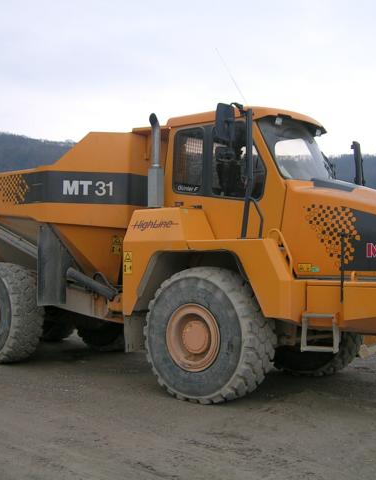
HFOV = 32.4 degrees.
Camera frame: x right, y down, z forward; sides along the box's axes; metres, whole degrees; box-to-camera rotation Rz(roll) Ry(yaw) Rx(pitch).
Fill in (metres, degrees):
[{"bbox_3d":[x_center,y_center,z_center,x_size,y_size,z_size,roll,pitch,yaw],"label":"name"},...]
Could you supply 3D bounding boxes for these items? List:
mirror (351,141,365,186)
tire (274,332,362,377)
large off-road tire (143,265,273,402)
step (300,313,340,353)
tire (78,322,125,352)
[{"bbox_3d":[2.451,-1.089,9.330,0.110,0.660,0.250,0,-1,15],"label":"mirror"},{"bbox_3d":[1.668,1.167,9.298,1.568,1.568,0.620,0,-2,39],"label":"tire"},{"bbox_3d":[0.241,1.108,7.516,1.568,1.568,0.620,0,-2,39],"label":"large off-road tire"},{"bbox_3d":[1.336,0.929,6.481,0.400,0.400,0.090,0,-2,39],"label":"step"},{"bbox_3d":[-1.429,1.192,11.921,1.568,1.568,0.620,0,-2,41],"label":"tire"}]

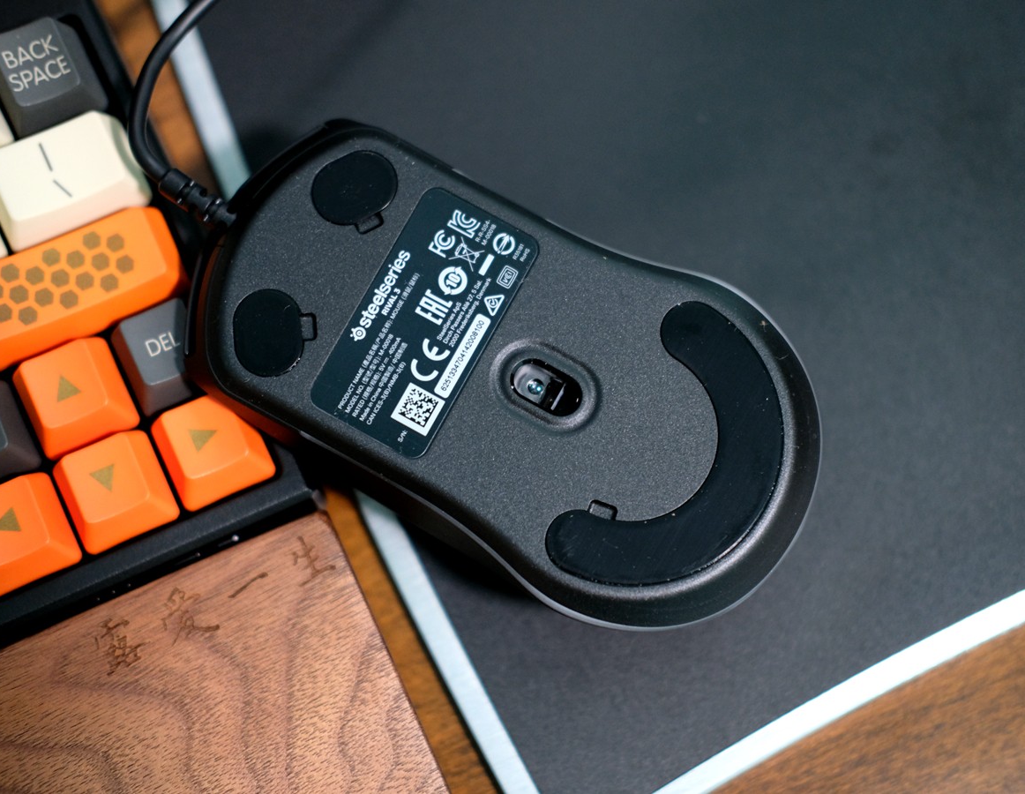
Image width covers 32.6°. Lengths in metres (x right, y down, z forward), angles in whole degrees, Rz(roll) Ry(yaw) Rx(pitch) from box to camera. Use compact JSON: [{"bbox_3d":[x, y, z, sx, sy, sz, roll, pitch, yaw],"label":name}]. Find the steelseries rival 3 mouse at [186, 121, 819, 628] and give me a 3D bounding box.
[{"bbox_3d":[-0.002,-0.003,0.327,0.121,0.038,0.067,29,80,4],"label":"steelseries rival 3 mouse"}]

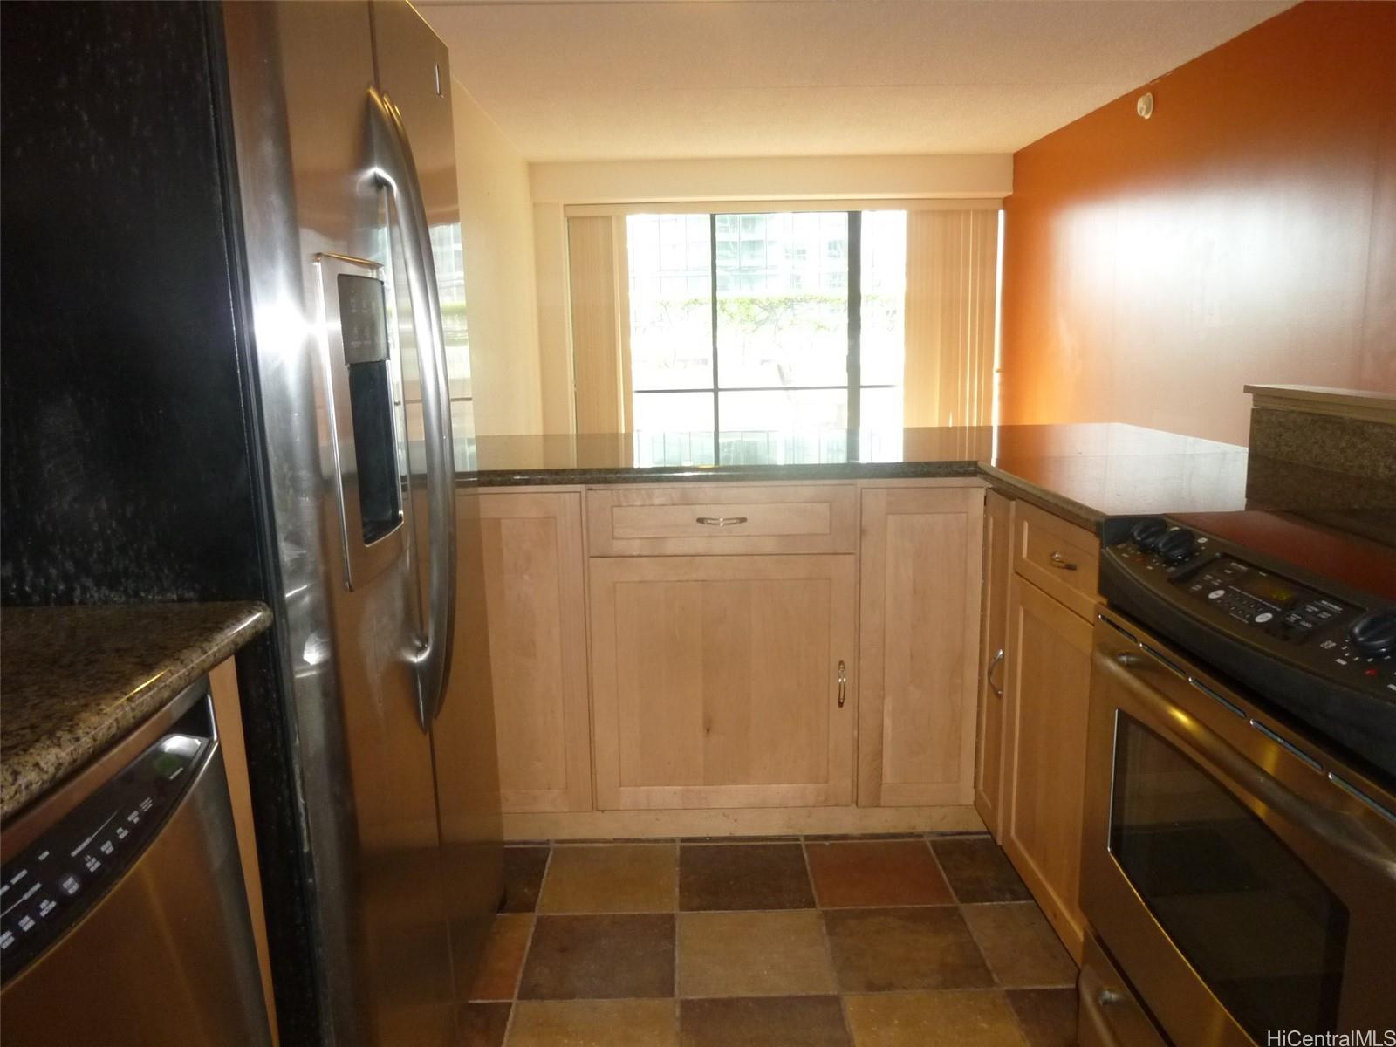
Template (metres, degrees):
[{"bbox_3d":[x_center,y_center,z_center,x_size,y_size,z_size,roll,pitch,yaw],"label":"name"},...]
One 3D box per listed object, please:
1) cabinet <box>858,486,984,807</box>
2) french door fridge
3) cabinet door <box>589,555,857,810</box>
[{"bbox_3d":[0.511,0.249,2.626,0.290,0.780,0.570,-1,10,-1],"label":"cabinet"},{"bbox_3d":[-0.754,0.062,1.556,0.720,1.750,0.910,-1,10,-1],"label":"french door fridge"},{"bbox_3d":[0.062,0.388,2.432,0.627,0.634,0.030,-1,9,0],"label":"cabinet door"}]

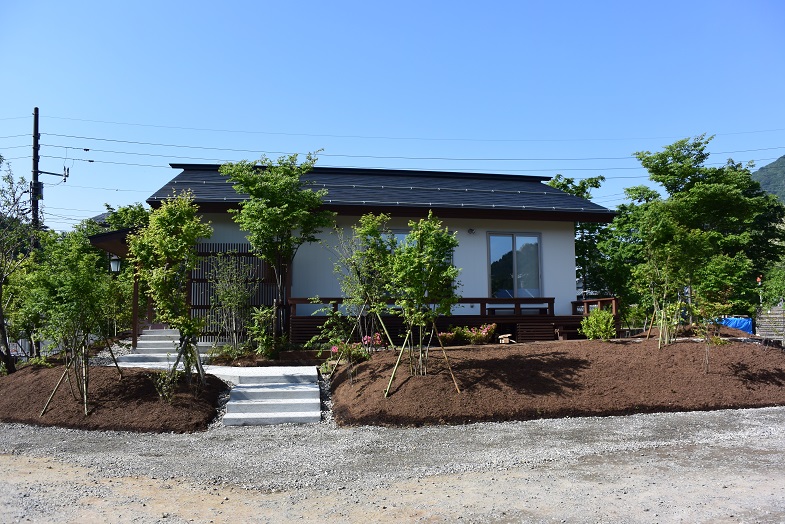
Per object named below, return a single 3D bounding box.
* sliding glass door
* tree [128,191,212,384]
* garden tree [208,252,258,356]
[{"bbox_3d":[3.721,0.127,17.843,1.700,2.050,0.100,1,-4,-9],"label":"sliding glass door"},{"bbox_3d":[-3.725,0.412,9.999,1.450,3.290,1.400,0,-4,0],"label":"tree"},{"bbox_3d":[-3.915,1.022,14.500,1.200,2.503,1.150,0,-5,-9],"label":"garden tree"}]

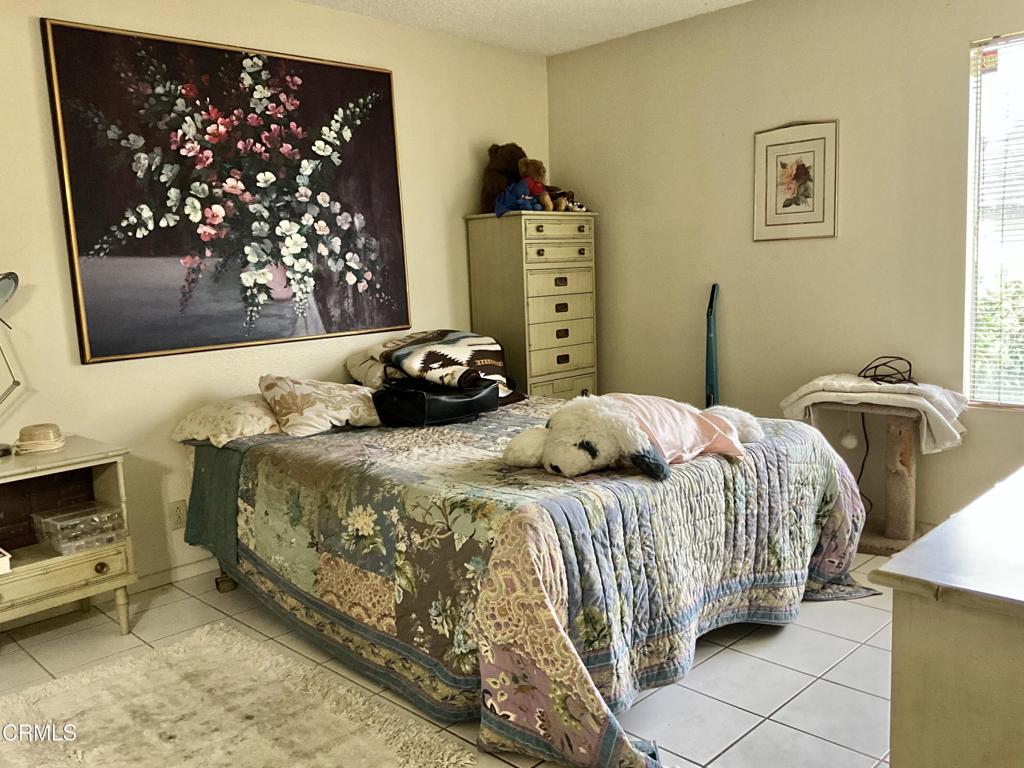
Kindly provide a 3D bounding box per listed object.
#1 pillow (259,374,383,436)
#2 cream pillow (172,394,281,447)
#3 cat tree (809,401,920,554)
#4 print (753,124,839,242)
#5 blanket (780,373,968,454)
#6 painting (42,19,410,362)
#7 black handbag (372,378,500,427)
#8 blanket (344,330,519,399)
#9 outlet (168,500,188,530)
[{"bbox_3d":[-0.772,0.077,3.710,0.600,0.190,0.370,-7,9,-28],"label":"pillow"},{"bbox_3d":[-1.098,0.132,3.591,0.310,0.160,0.560,5,11,44],"label":"cream pillow"},{"bbox_3d":[1.576,0.380,3.667,0.460,0.620,0.380,5,11,44],"label":"cat tree"},{"bbox_3d":[1.305,-0.929,3.989,0.406,0.510,0.020,5,11,44],"label":"print"},{"bbox_3d":[1.526,0.103,3.639,0.740,0.250,0.390,5,11,44],"label":"blanket"},{"bbox_3d":[-1.102,-0.790,3.696,0.045,1.245,1.550,5,11,44],"label":"painting"},{"bbox_3d":[-0.340,0.070,3.833,0.310,0.145,0.450,5,11,44],"label":"black handbag"},{"bbox_3d":[-0.357,-0.060,4.104,0.530,0.330,0.720,5,11,44],"label":"blanket"},{"bbox_3d":[-1.385,0.548,3.563,0.008,0.117,0.076,5,11,44],"label":"outlet"}]

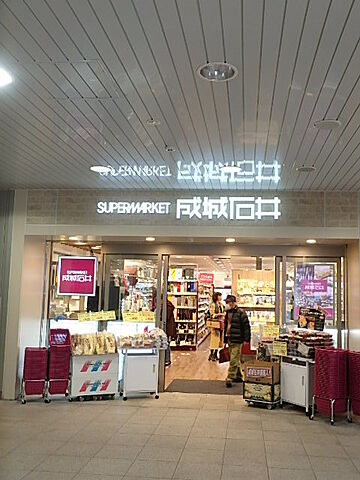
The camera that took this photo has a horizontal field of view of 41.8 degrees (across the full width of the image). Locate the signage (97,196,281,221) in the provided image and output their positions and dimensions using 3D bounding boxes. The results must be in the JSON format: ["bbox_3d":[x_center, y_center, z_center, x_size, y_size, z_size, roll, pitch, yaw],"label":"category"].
[{"bbox_3d":[0.093,-0.448,6.677,2.616,0.317,0.080,1,-6,8],"label":"signage"}]

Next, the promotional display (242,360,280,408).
[{"bbox_3d":[1.161,2.037,6.702,0.450,0.620,0.330,-2,-7,31],"label":"promotional display"}]

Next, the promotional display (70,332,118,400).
[{"bbox_3d":[-1.291,1.852,7.014,0.690,0.927,0.390,5,-7,-26],"label":"promotional display"}]

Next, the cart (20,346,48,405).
[{"bbox_3d":[-2.014,1.880,6.679,0.350,0.760,0.440,3,-7,-15],"label":"cart"}]

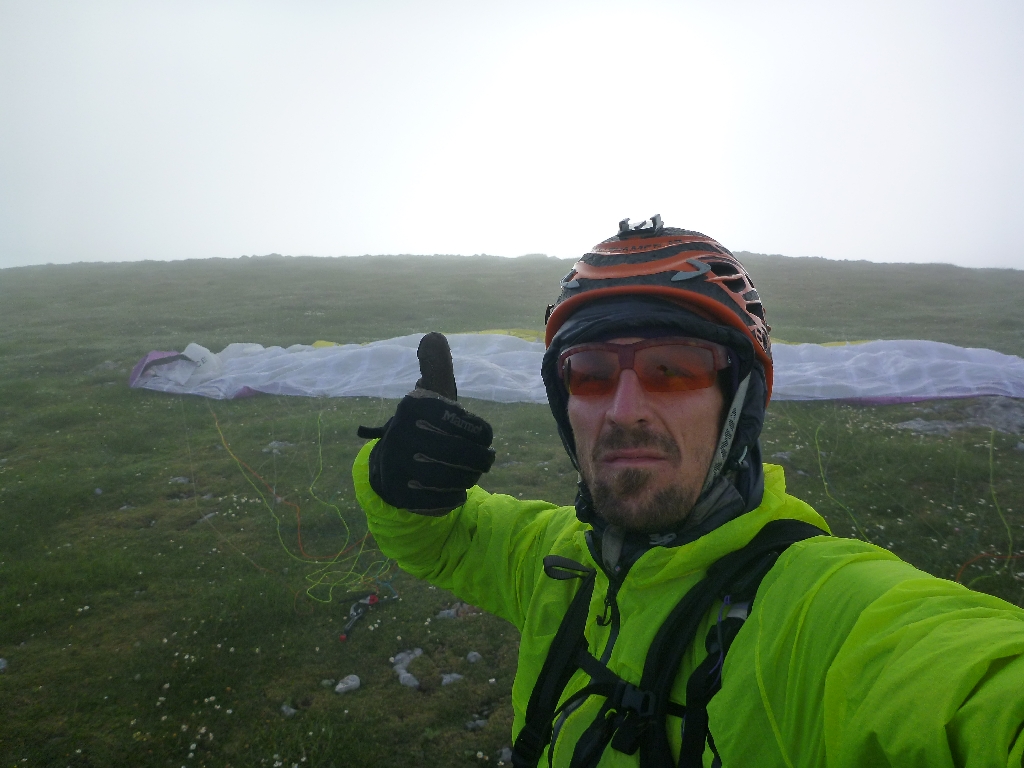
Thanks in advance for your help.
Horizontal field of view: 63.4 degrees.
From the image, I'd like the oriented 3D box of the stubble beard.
[{"bbox_3d":[0.111,0.076,0.665,0.107,0.083,0.072,0,-5,28],"label":"stubble beard"}]

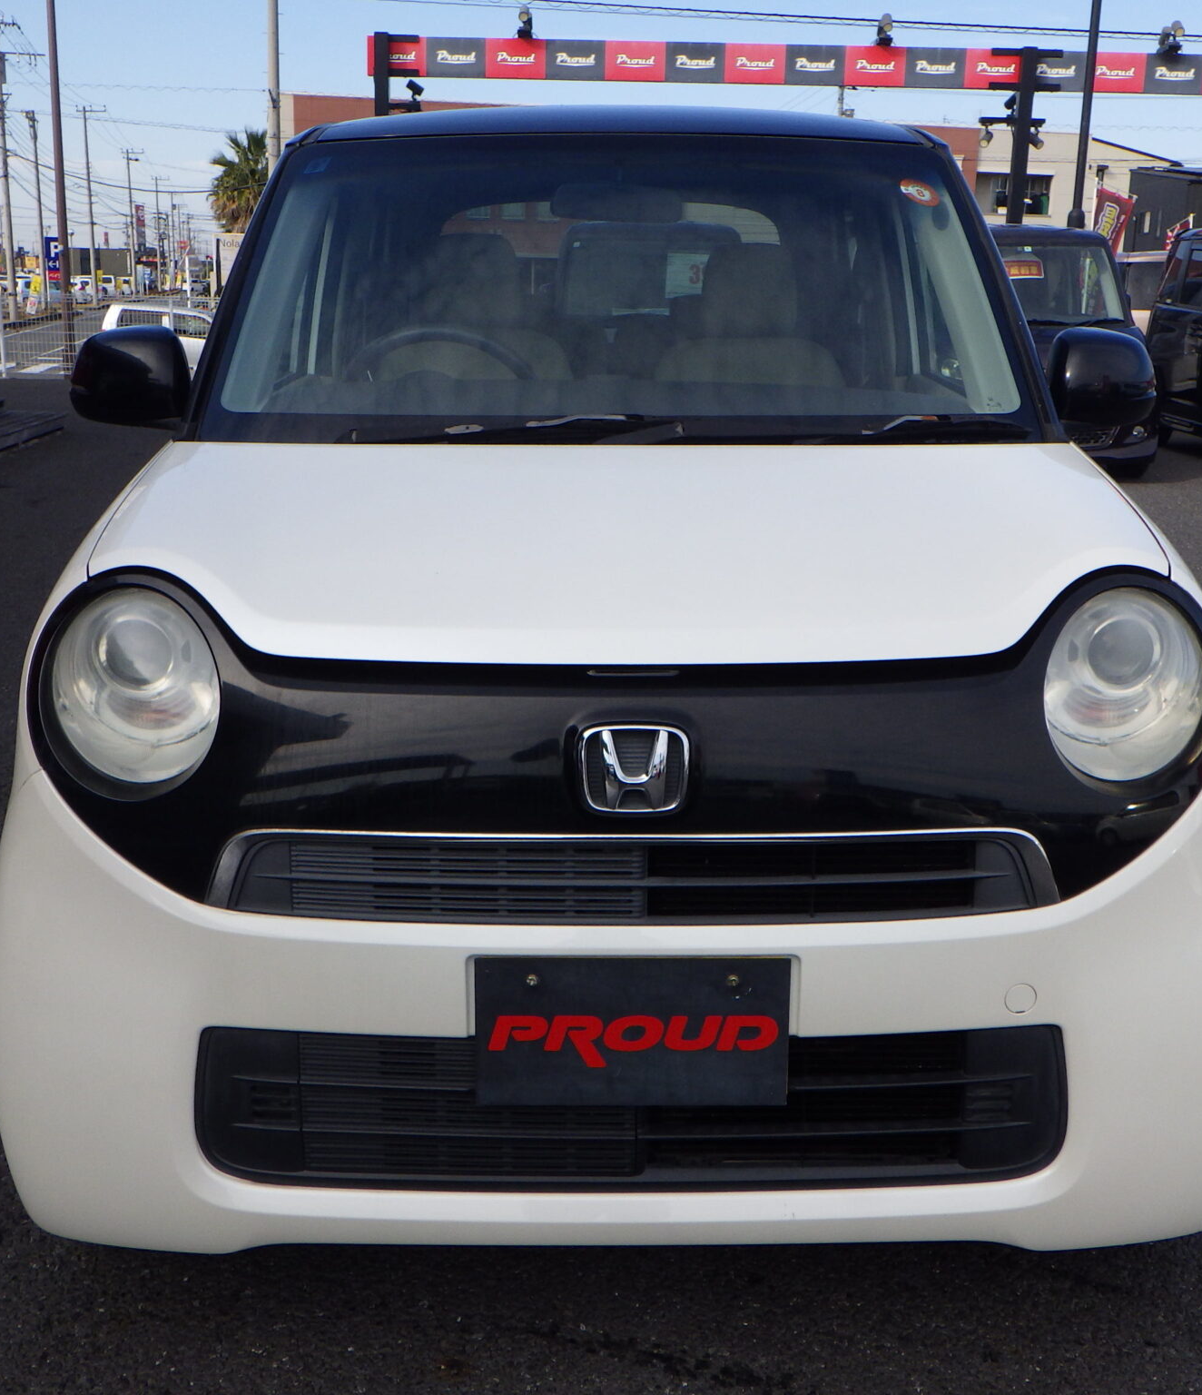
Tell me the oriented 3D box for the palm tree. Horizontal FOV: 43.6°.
[{"bbox_3d":[-14.378,-19.174,60.970,2.900,7.400,2.900,1,15,0],"label":"palm tree"}]

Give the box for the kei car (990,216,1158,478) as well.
[{"bbox_3d":[3.073,-2.623,11.341,1.475,1.735,3.395,2,15,4],"label":"kei car"}]

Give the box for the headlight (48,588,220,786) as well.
[{"bbox_3d":[-0.501,-0.012,1.613,0.180,0.205,0.140,2,15,6],"label":"headlight"}]

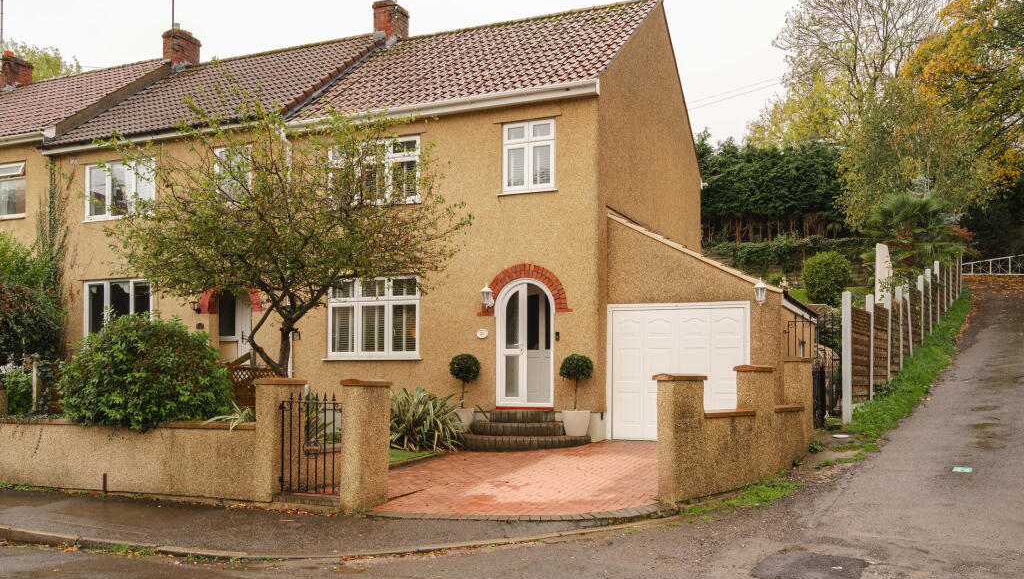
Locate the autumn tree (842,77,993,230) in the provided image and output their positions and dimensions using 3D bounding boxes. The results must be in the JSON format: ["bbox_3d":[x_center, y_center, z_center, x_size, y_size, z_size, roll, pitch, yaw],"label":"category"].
[{"bbox_3d":[14.782,-4.702,28.000,5.200,6.000,4.900,-1,-3,23],"label":"autumn tree"}]

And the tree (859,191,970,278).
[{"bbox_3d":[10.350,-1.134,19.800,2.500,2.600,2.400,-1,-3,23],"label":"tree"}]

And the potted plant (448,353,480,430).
[{"bbox_3d":[-0.801,1.745,12.950,0.520,1.330,0.520,0,-3,0],"label":"potted plant"}]

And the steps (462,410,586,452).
[{"bbox_3d":[0.018,2.269,12.450,2.300,0.580,1.050,-1,-3,22],"label":"steps"}]

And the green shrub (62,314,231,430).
[{"bbox_3d":[-4.758,1.133,10.000,2.200,1.700,2.000,-1,-3,22],"label":"green shrub"}]

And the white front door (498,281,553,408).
[{"bbox_3d":[0.221,0.921,12.750,1.020,2.120,0.110,-1,-3,23],"label":"white front door"}]

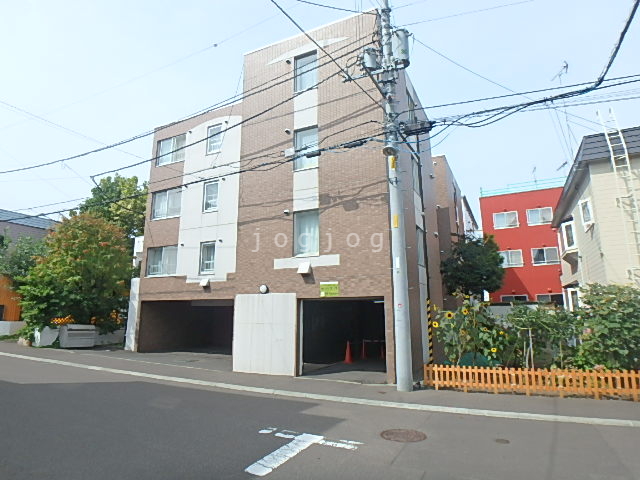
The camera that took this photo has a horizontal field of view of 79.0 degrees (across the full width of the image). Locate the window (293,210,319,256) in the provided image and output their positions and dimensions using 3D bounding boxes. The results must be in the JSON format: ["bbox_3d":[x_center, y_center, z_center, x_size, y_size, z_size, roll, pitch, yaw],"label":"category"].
[{"bbox_3d":[-0.378,-0.193,11.040,0.840,1.350,0.120,-6,-12,25],"label":"window"}]

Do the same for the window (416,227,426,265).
[{"bbox_3d":[3.633,0.285,14.033,0.150,1.350,1.200,-6,-13,26],"label":"window"}]

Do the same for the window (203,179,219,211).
[{"bbox_3d":[-4.680,-1.856,16.655,0.850,1.360,0.150,-6,-13,26],"label":"window"}]

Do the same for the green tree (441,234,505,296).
[{"bbox_3d":[6.825,2.363,17.094,2.717,5.037,2.717,-6,-13,24],"label":"green tree"}]

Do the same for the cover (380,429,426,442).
[{"bbox_3d":[1.179,2.771,5.482,0.650,0.040,0.650,0,-11,0],"label":"cover"}]

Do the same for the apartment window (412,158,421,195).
[{"bbox_3d":[3.602,-2.348,14.535,0.150,1.350,1.200,-6,-13,26],"label":"apartment window"}]

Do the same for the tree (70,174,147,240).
[{"bbox_3d":[-14.741,1.124,27.057,5.666,11.108,5.666,-6,-13,24],"label":"tree"}]

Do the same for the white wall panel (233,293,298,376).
[{"bbox_3d":[-1.669,2.764,11.600,2.130,2.340,0.150,-6,-13,24],"label":"white wall panel"}]

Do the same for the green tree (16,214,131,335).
[{"bbox_3d":[-13.105,2.200,20.690,5.023,6.571,5.023,-6,-13,24],"label":"green tree"}]

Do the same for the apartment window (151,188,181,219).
[{"bbox_3d":[-7.027,-1.651,17.802,1.820,1.360,0.150,-6,-13,26],"label":"apartment window"}]

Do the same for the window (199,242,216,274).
[{"bbox_3d":[-4.770,0.770,16.482,0.800,1.380,0.130,-6,-13,24],"label":"window"}]

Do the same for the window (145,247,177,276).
[{"bbox_3d":[-7.167,0.964,17.559,1.820,1.340,0.130,-6,-13,24],"label":"window"}]

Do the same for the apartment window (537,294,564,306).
[{"bbox_3d":[14.407,3.959,24.231,1.460,1.090,0.130,-6,-13,24],"label":"apartment window"}]

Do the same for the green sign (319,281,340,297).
[{"bbox_3d":[0.264,1.376,10.829,0.600,0.410,0.040,-6,-13,26],"label":"green sign"}]

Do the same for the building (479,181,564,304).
[{"bbox_3d":[16.028,2.123,27.320,7.500,9.700,8.000,-6,-13,26],"label":"building"}]

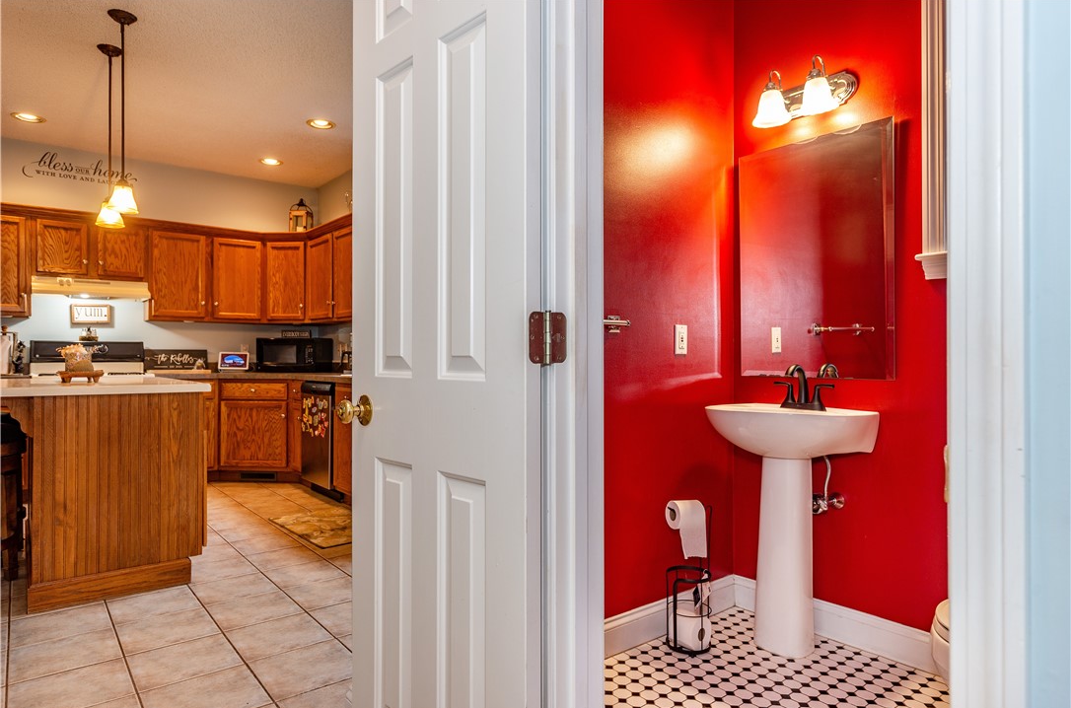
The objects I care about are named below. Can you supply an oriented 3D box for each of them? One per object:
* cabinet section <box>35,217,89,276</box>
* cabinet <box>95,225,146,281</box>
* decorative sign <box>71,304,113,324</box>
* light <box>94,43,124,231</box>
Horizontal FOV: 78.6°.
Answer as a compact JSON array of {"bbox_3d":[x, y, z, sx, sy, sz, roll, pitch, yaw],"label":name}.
[{"bbox_3d":[-3.712,-0.812,5.135,0.359,0.430,0.326,0,0,-38],"label":"cabinet section"},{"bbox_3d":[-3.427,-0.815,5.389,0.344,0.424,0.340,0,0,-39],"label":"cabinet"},{"bbox_3d":[-3.663,-0.326,5.399,0.272,0.147,0.030,0,0,-39],"label":"decorative sign"},{"bbox_3d":[-2.322,-1.180,3.573,0.135,0.960,0.135,0,0,-39],"label":"light"}]

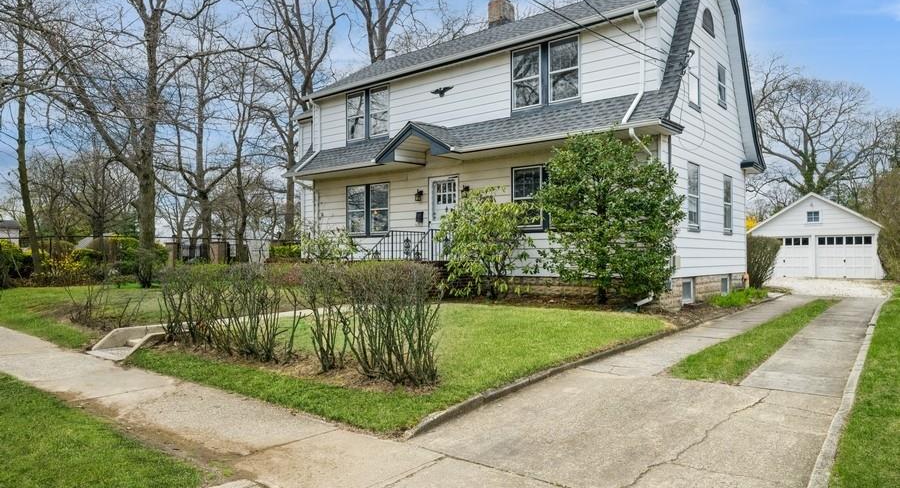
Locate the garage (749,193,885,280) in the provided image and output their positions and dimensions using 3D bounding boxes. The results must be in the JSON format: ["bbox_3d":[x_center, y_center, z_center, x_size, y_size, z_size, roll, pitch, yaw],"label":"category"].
[{"bbox_3d":[19.981,-0.390,32.254,5.830,4.250,6.200,-1,-2,39],"label":"garage"}]

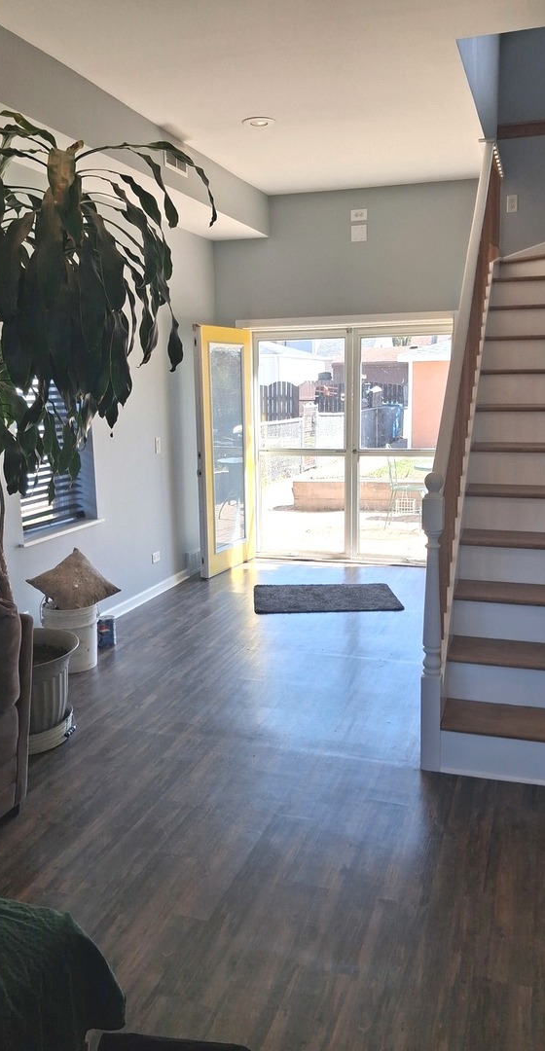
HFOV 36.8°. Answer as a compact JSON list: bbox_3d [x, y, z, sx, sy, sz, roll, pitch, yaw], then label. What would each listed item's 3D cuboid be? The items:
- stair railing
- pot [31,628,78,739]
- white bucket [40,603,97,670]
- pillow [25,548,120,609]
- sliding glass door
[{"bbox_3d":[1.187,-0.827,4.819,0.100,3.113,3.659,2,11,18],"label":"stair railing"},{"bbox_3d":[-1.148,0.766,3.749,0.540,0.430,0.540,-1,10,0],"label":"pot"},{"bbox_3d":[-1.145,0.627,4.701,0.305,0.370,0.305,-1,10,0],"label":"white bucket"},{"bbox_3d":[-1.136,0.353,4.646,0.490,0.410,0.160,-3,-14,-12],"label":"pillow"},{"bbox_3d":[0.663,-0.682,7.109,1.730,2.030,0.120,2,11,18],"label":"sliding glass door"}]

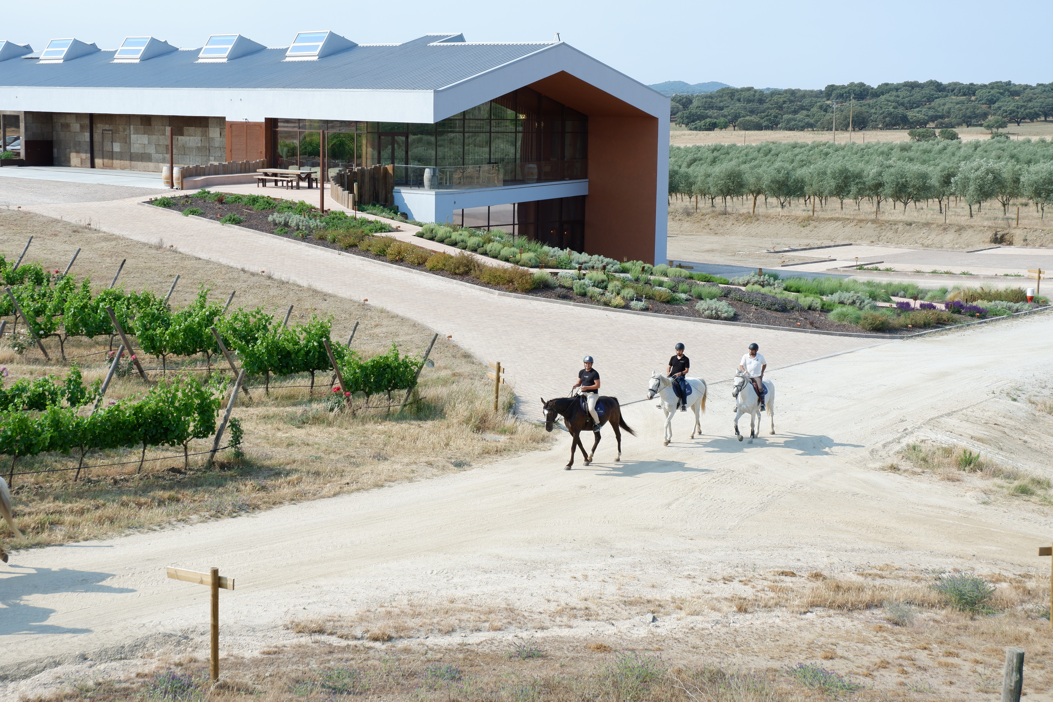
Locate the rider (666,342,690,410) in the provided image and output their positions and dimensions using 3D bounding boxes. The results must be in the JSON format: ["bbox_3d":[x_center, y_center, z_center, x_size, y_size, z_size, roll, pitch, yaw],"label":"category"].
[{"bbox_3d":[3.689,0.651,37.862,0.660,1.706,0.650,7,11,35],"label":"rider"}]

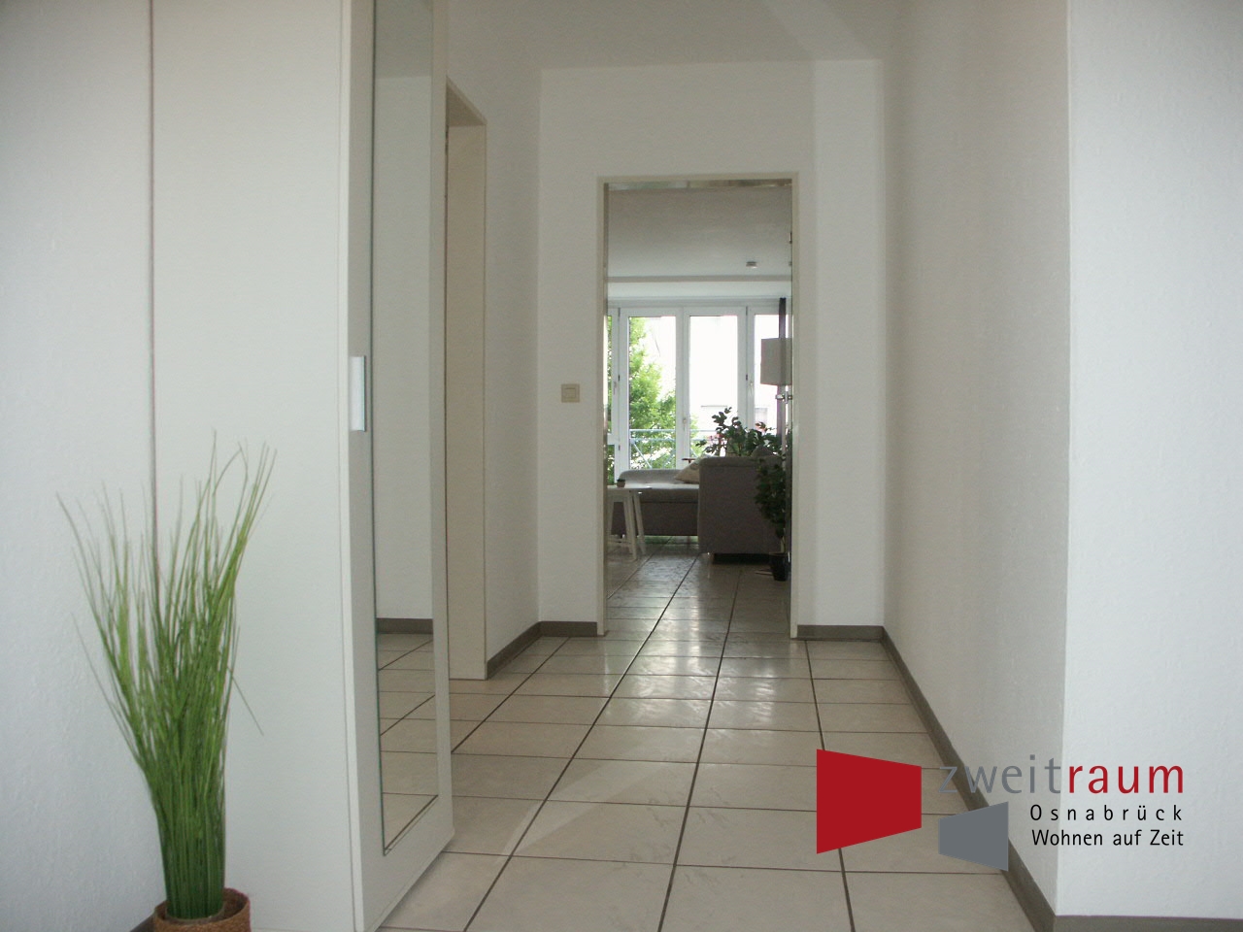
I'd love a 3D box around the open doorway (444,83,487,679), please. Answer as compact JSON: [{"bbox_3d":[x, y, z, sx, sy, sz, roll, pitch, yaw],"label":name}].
[{"bbox_3d":[-0.628,-0.222,3.188,0.165,2.004,0.870,0,1,8],"label":"open doorway"}]

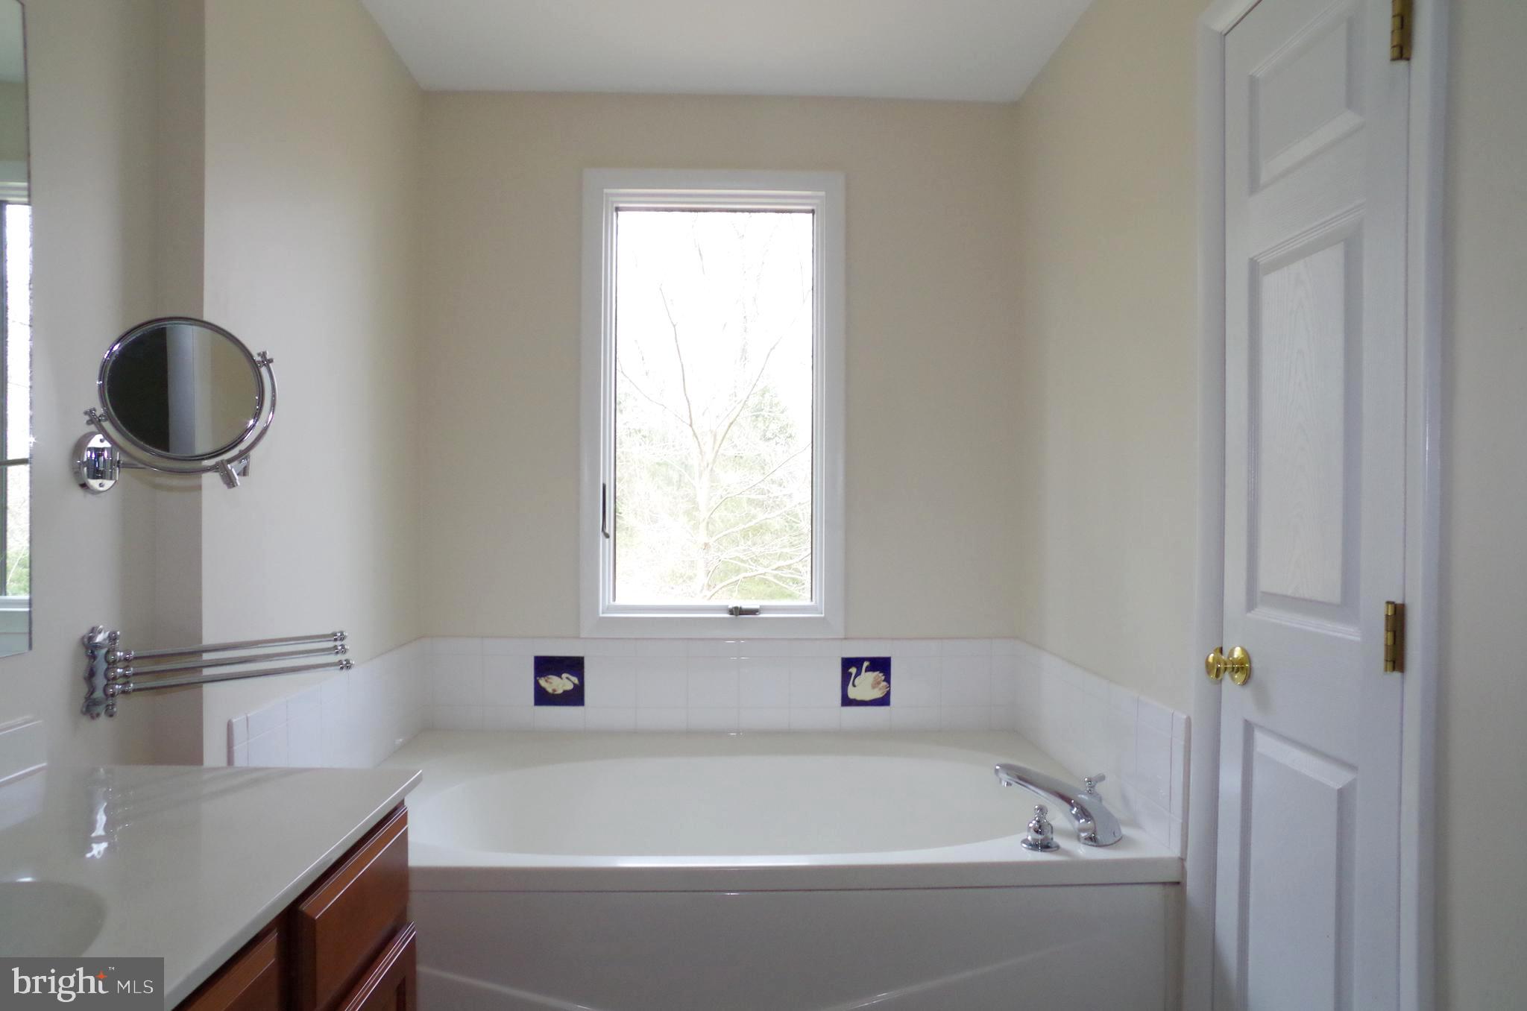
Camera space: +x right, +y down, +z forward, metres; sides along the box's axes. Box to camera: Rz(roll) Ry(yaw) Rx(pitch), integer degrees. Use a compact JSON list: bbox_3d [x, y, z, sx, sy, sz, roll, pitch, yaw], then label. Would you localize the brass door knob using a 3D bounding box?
[{"bbox_3d":[0.799,0.280,1.545,0.060,0.065,0.065,0,0,-2],"label":"brass door knob"}]

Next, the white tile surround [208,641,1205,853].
[{"bbox_3d":[-0.104,0.541,2.182,1.810,0.275,1.010,0,0,-2],"label":"white tile surround"}]

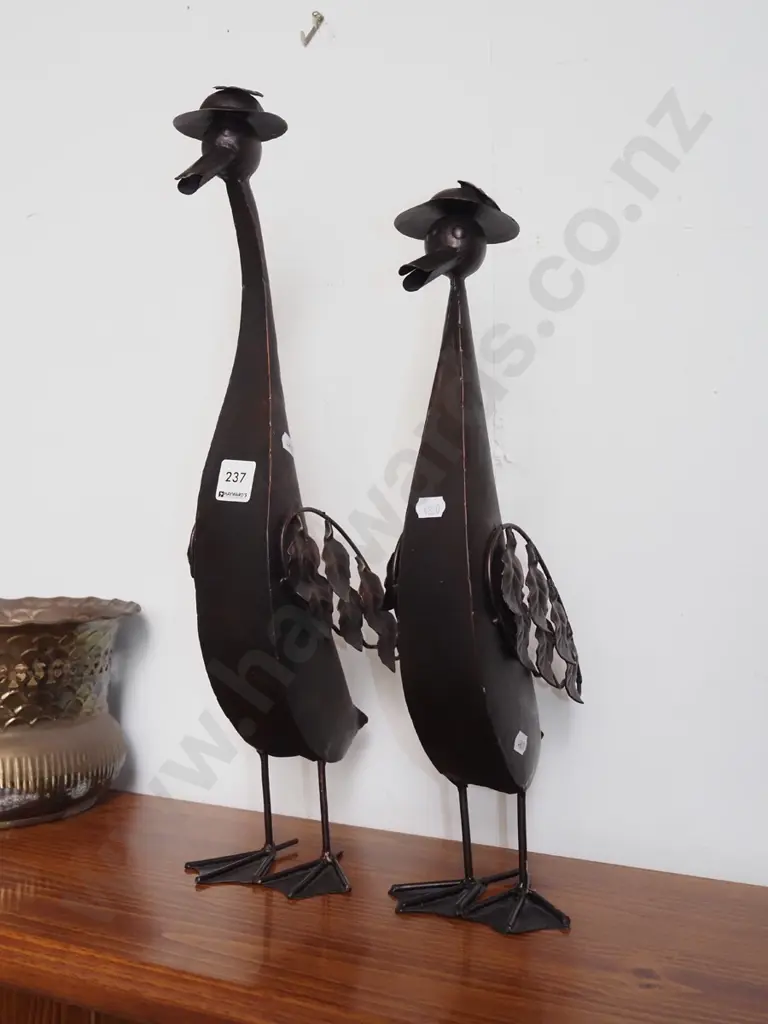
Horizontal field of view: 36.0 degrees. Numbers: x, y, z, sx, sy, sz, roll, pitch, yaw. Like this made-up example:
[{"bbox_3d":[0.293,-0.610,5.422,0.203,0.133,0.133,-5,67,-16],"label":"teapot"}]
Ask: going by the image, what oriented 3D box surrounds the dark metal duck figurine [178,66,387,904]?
[{"bbox_3d":[-0.089,-0.018,1.040,0.187,0.667,0.253,-1,0,32],"label":"dark metal duck figurine"}]

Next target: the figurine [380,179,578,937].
[{"bbox_3d":[0.069,0.029,0.943,0.166,0.567,0.225,-1,0,31],"label":"figurine"}]

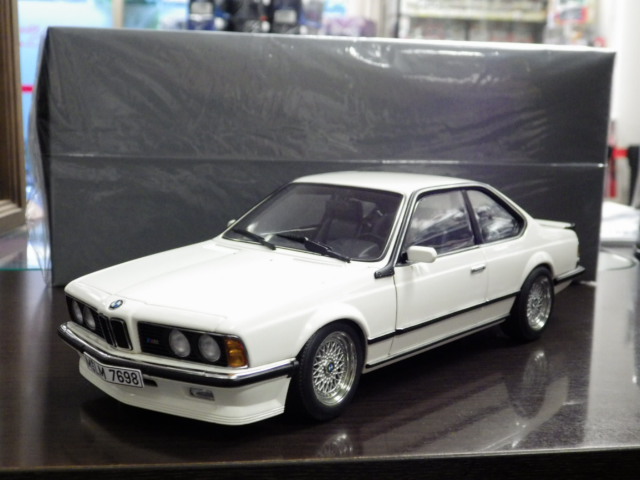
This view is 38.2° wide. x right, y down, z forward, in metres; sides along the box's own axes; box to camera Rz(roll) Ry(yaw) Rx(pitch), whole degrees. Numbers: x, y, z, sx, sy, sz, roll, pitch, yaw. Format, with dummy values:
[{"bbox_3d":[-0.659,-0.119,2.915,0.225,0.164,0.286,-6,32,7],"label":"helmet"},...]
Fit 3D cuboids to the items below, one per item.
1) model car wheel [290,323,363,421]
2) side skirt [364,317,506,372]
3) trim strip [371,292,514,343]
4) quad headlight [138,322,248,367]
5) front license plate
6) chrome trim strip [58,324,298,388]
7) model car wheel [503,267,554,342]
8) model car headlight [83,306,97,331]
[{"bbox_3d":[0.001,0.042,0.307,0.011,0.035,0.035,9,11,37],"label":"model car wheel"},{"bbox_3d":[0.048,0.038,0.355,0.002,0.002,0.105,9,11,38],"label":"side skirt"},{"bbox_3d":[0.051,0.029,0.356,0.002,0.002,0.112,9,11,38],"label":"trim strip"},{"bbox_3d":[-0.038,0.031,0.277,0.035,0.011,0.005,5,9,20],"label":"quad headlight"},{"bbox_3d":[-0.065,0.041,0.287,0.028,0.006,0.004,9,11,38],"label":"front license plate"},{"bbox_3d":[-0.055,0.035,0.298,0.093,0.006,0.038,9,11,38],"label":"chrome trim strip"},{"bbox_3d":[0.094,0.028,0.419,0.011,0.035,0.035,9,11,38],"label":"model car wheel"},{"bbox_3d":[-0.076,0.026,0.306,0.008,0.008,0.003,9,11,38],"label":"model car headlight"}]

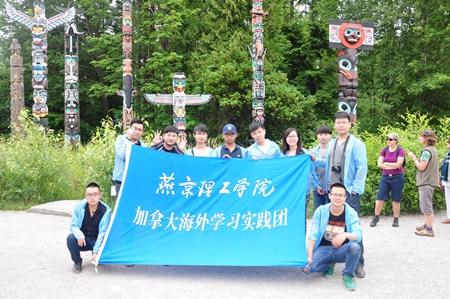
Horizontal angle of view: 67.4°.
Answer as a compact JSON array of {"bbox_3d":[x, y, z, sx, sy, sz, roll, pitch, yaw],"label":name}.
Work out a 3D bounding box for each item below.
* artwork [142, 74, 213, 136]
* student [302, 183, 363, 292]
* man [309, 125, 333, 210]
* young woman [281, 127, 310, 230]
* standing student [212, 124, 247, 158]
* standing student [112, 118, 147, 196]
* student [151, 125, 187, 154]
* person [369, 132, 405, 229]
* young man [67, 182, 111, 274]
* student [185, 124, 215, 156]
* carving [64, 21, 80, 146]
[{"bbox_3d":[-2.207,-1.240,16.000,3.200,4.780,0.800,0,0,-6],"label":"artwork"},{"bbox_3d":[1.132,0.869,3.550,0.630,1.050,0.680,0,0,10],"label":"student"},{"bbox_3d":[1.228,0.550,4.120,0.480,1.680,0.340,0,0,10],"label":"man"},{"bbox_3d":[0.847,0.565,4.050,0.440,1.670,0.330,0,0,9],"label":"young woman"},{"bbox_3d":[0.049,0.544,4.130,0.520,1.690,0.360,0,0,0],"label":"standing student"},{"bbox_3d":[-1.143,0.515,4.100,0.470,1.770,0.380,0,0,-12],"label":"standing student"},{"bbox_3d":[-0.686,0.549,4.130,0.540,1.680,0.380,0,0,-6],"label":"student"},{"bbox_3d":[2.941,0.550,6.100,0.530,1.700,0.410,0,0,33],"label":"person"},{"bbox_3d":[-1.596,0.895,4.000,0.500,1.010,0.600,0,0,-16],"label":"young man"},{"bbox_3d":[-0.300,0.544,4.130,0.480,1.690,0.340,0,0,-3],"label":"student"},{"bbox_3d":[-8.143,-3.105,18.000,0.800,7.300,0.800,0,0,-18],"label":"carving"}]

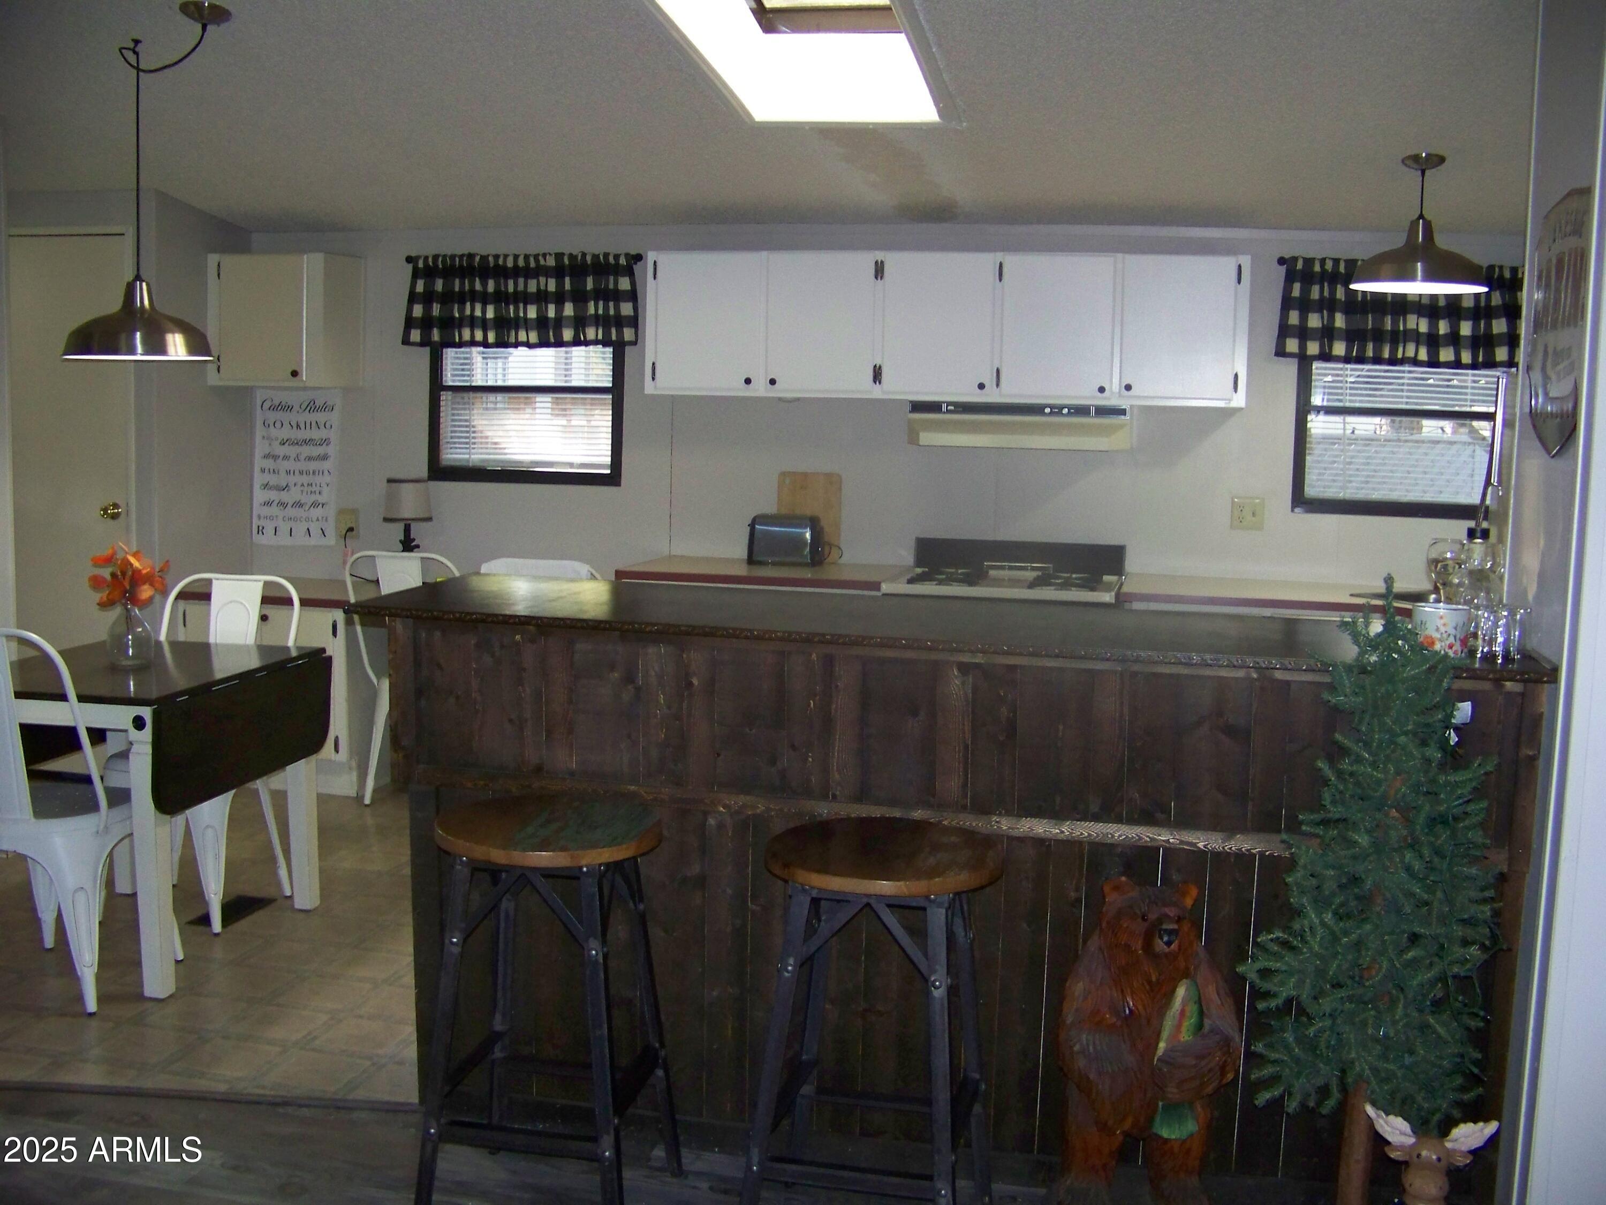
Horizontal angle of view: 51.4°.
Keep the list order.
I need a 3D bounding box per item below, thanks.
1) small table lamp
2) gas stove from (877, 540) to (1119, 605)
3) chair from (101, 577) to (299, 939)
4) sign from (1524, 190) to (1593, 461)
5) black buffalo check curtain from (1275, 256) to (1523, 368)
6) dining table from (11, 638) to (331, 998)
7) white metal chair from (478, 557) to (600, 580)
[{"bbox_3d":[-1.486,-0.248,6.278,0.187,0.434,0.187,3,7,11],"label":"small table lamp"},{"bbox_3d":[0.689,0.323,5.766,0.760,1.020,0.680,3,7,12],"label":"gas stove"},{"bbox_3d":[-1.737,0.408,4.744,0.445,0.930,0.510,3,7,11],"label":"chair"},{"bbox_3d":[1.319,-0.489,2.968,0.032,0.467,0.400,3,7,11],"label":"sign"},{"bbox_3d":[2.069,-0.982,5.609,0.950,0.360,0.090,3,7,11],"label":"black buffalo check curtain"},{"bbox_3d":[-1.797,0.533,4.469,0.715,0.734,0.960,3,7,11],"label":"dining table"},{"bbox_3d":[-0.869,0.296,6.004,0.450,0.925,0.500,3,7,11],"label":"white metal chair"}]

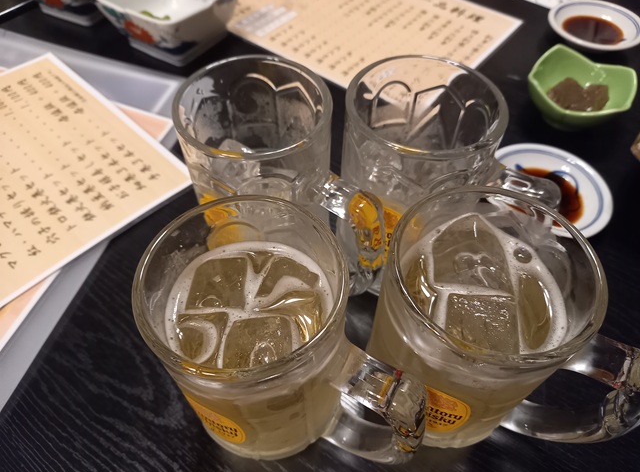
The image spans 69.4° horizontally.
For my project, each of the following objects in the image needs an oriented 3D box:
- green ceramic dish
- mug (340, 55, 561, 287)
[{"bbox_3d":[0.214,-0.118,0.391,0.079,0.045,0.079,29,59,19],"label":"green ceramic dish"},{"bbox_3d":[0.070,-0.024,0.272,0.119,0.125,0.080,13,55,9],"label":"mug"}]

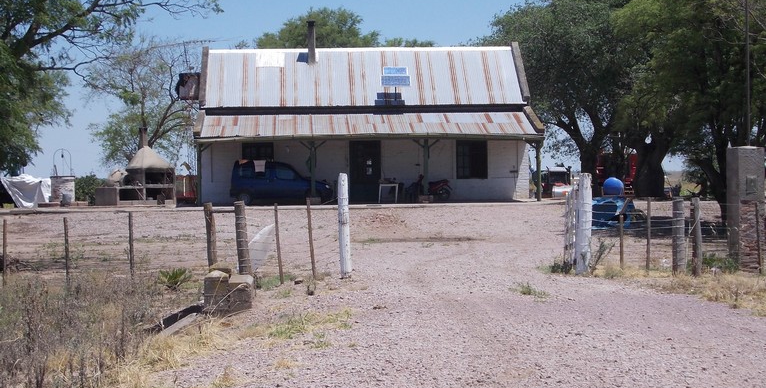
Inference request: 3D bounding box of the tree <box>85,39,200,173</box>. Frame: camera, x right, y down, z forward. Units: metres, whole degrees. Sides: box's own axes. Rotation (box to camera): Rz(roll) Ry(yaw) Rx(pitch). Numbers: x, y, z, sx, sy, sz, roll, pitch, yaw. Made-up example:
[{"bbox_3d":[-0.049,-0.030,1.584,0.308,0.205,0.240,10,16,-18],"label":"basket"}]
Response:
[{"bbox_3d":[-11.484,-3.558,75.000,5.600,7.900,5.400,-1,1,0],"label":"tree"}]

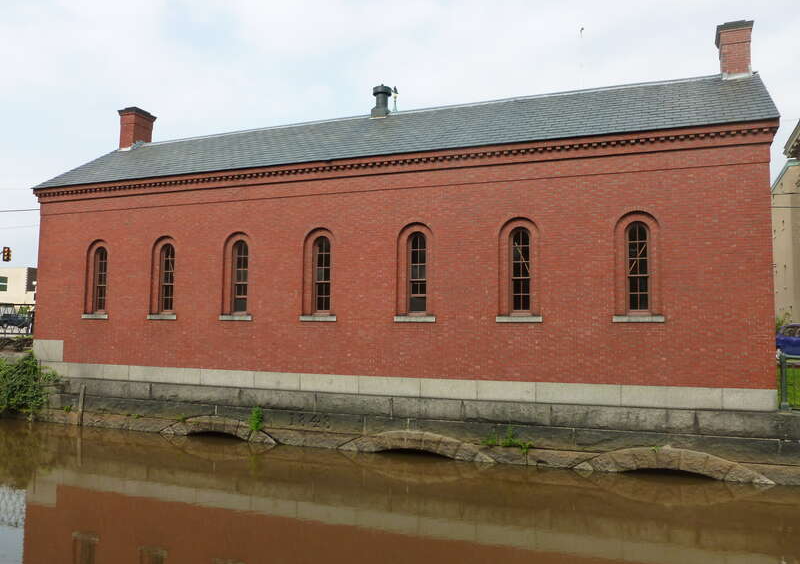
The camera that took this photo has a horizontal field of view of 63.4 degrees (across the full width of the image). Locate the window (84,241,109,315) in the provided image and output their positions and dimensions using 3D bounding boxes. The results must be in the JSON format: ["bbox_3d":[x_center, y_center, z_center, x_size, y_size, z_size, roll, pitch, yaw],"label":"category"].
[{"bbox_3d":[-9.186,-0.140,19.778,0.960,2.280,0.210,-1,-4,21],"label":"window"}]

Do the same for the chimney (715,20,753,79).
[{"bbox_3d":[8.537,-5.743,16.538,0.810,1.450,1.030,-1,-4,21],"label":"chimney"}]

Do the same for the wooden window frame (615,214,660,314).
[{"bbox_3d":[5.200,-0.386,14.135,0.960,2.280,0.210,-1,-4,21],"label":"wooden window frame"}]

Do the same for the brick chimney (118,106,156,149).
[{"bbox_3d":[-9.595,-5.452,23.652,0.810,1.450,1.030,-1,-4,21],"label":"brick chimney"}]

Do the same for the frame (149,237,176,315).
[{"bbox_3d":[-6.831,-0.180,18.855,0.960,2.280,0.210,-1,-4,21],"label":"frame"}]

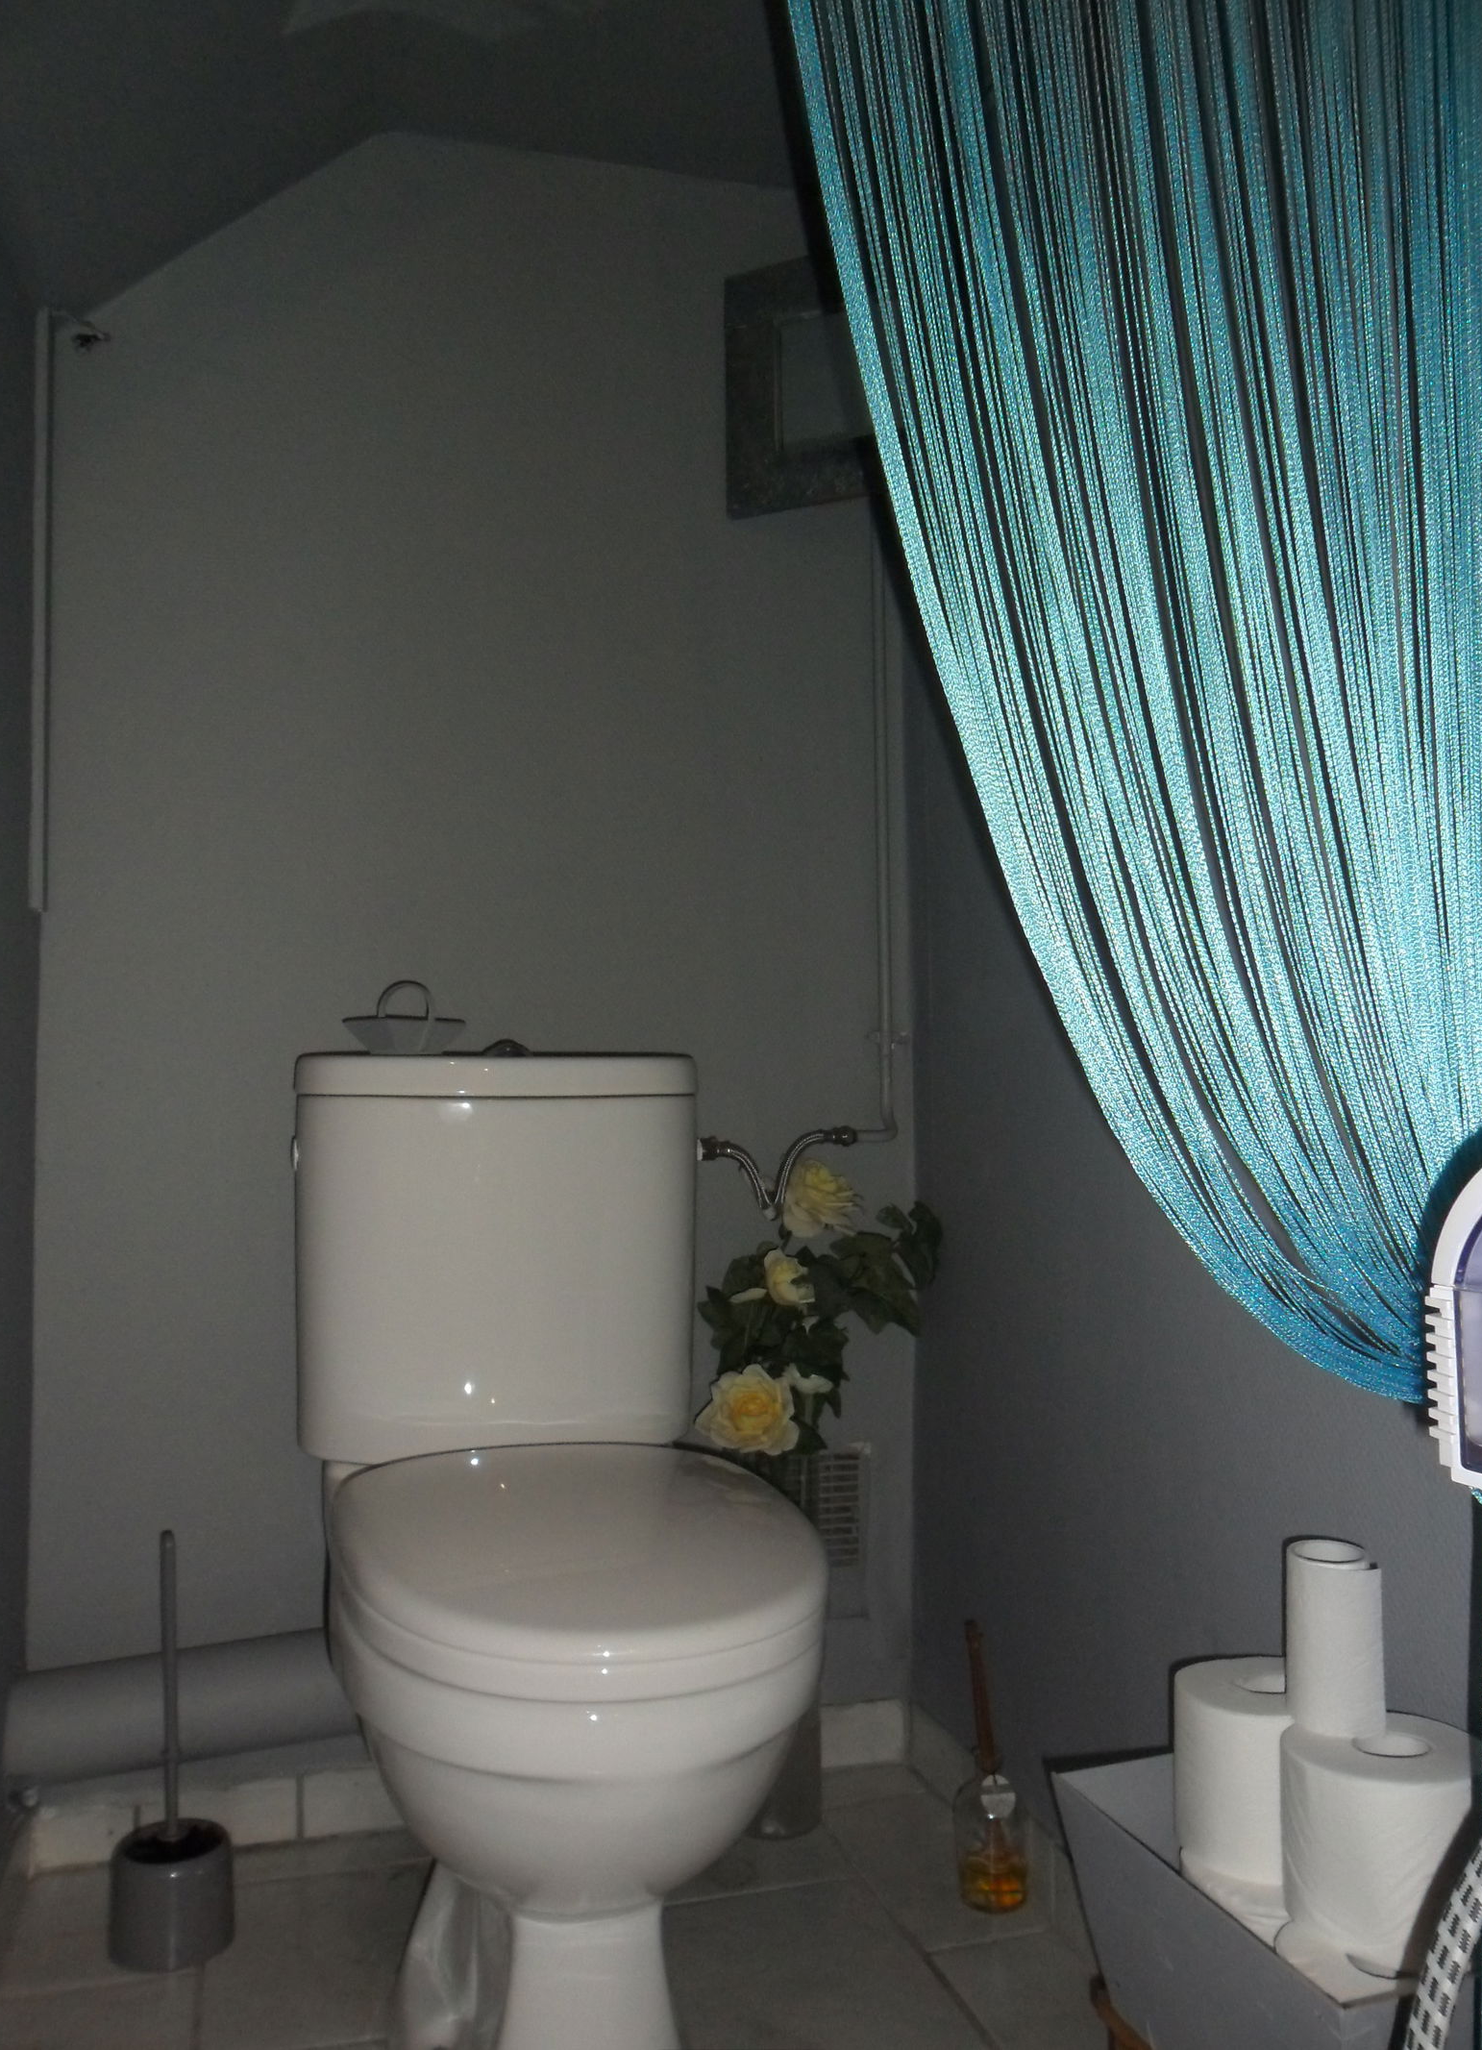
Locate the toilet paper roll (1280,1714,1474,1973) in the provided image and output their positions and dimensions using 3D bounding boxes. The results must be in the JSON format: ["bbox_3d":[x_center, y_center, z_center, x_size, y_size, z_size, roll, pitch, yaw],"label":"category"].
[{"bbox_3d":[0.369,0.460,0.913,0.111,0.098,0.111,0,-3,0],"label":"toilet paper roll"}]

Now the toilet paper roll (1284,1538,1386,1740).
[{"bbox_3d":[0.354,0.365,0.953,0.057,0.097,0.058,0,-3,0],"label":"toilet paper roll"}]

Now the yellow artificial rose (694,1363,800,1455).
[{"bbox_3d":[0.005,0.392,1.635,0.105,0.092,0.066,0,-3,-3],"label":"yellow artificial rose"}]

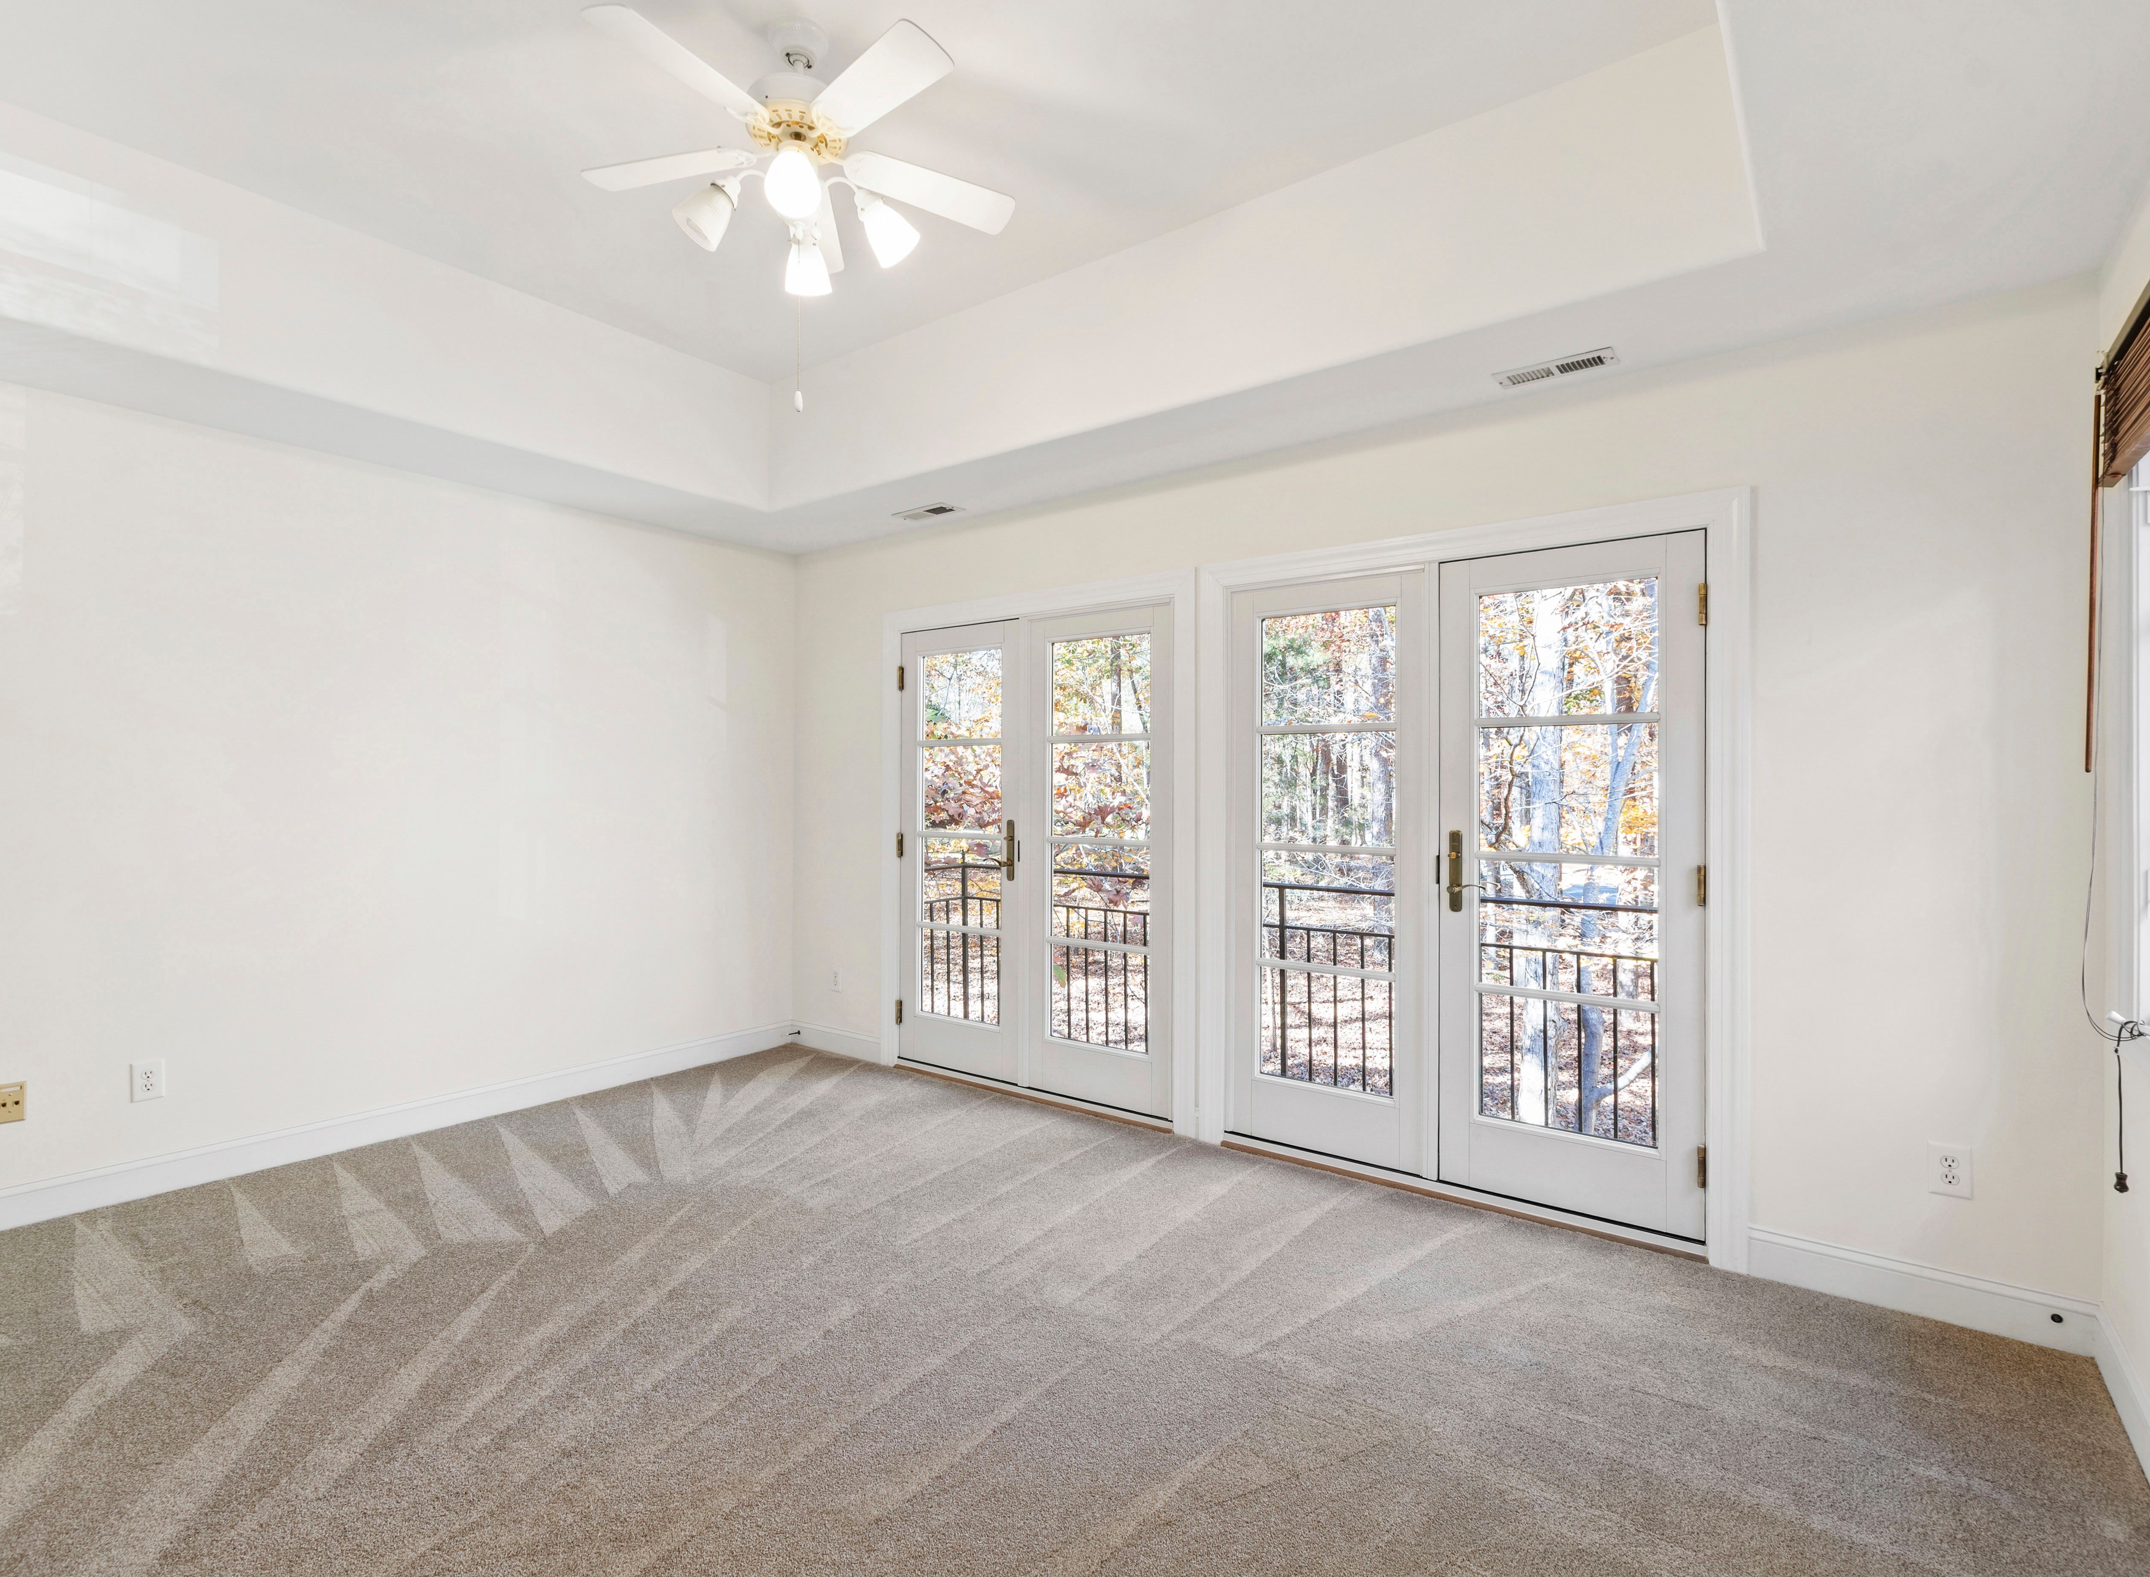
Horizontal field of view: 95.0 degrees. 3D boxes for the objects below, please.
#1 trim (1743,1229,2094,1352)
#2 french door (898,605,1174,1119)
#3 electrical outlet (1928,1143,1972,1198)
[{"bbox_3d":[2.047,1.224,2.418,0.647,0.122,0.018,0,0,36],"label":"trim"},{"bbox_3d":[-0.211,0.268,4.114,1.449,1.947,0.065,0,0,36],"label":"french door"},{"bbox_3d":[2.114,0.922,2.377,0.081,0.125,0.008,0,0,36],"label":"electrical outlet"}]

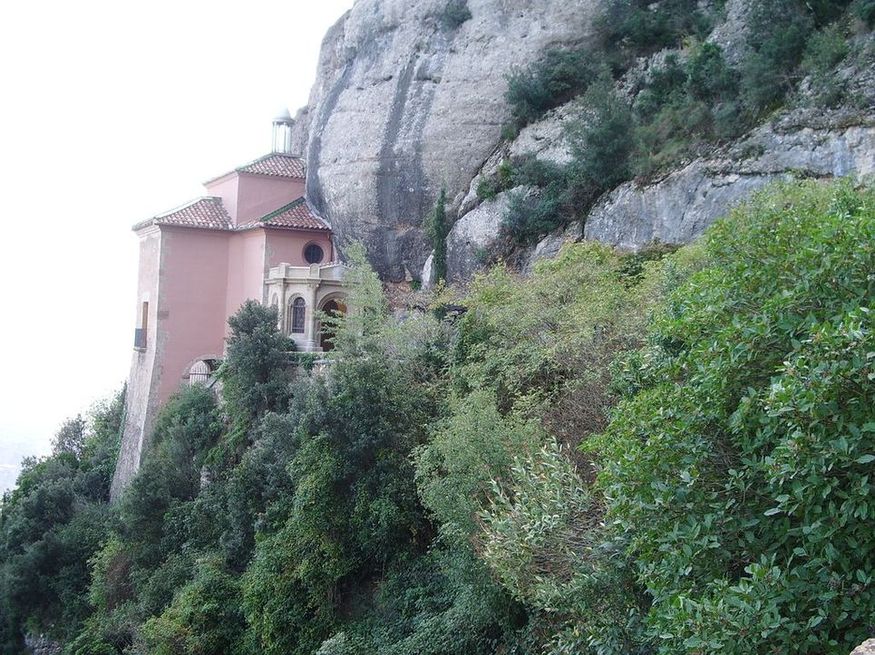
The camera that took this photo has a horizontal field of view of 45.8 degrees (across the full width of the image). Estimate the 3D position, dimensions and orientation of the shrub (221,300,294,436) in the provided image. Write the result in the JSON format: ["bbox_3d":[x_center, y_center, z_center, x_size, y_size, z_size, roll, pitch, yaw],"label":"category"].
[{"bbox_3d":[-7.821,1.781,45.000,3.200,5.900,3.100,2,-1,-27],"label":"shrub"}]

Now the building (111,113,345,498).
[{"bbox_3d":[-10.287,-1.864,52.425,10.800,19.800,12.500,2,-1,-27],"label":"building"}]

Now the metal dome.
[{"bbox_3d":[-8.279,-11.387,55.500,1.150,0.970,1.150,2,-1,-27],"label":"metal dome"}]

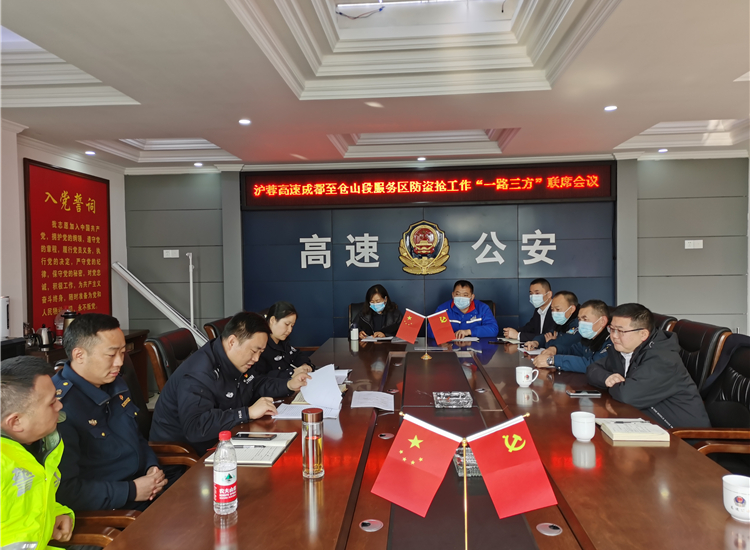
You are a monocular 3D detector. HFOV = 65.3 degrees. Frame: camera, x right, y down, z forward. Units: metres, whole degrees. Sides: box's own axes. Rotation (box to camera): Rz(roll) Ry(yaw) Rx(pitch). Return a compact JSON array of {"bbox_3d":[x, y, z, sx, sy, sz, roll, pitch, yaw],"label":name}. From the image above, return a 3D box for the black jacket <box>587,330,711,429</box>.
[{"bbox_3d":[1.332,0.550,2.787,0.490,0.550,0.540,-1,1,-17],"label":"black jacket"}]

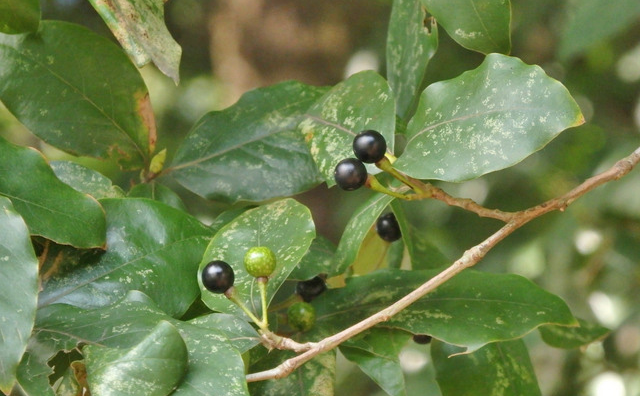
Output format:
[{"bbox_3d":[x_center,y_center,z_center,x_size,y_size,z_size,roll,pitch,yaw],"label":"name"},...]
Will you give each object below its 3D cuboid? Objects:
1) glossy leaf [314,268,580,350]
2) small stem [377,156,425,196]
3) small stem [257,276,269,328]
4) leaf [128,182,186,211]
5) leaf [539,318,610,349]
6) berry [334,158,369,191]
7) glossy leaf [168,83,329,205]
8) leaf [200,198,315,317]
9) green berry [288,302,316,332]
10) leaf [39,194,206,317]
[{"bbox_3d":[0.043,0.039,1.425,0.090,0.012,0.034,1,49,1],"label":"glossy leaf"},{"bbox_3d":[0.027,-0.008,1.400,0.019,0.004,0.004,38,0,-9],"label":"small stem"},{"bbox_3d":[-0.019,0.035,1.400,0.003,0.017,0.003,-5,9,0],"label":"small stem"},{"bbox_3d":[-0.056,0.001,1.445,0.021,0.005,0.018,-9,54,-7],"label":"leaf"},{"bbox_3d":[0.088,0.047,1.455,0.029,0.005,0.016,1,41,-8],"label":"leaf"},{"bbox_3d":[0.011,-0.008,1.400,0.011,0.011,0.011,0,10,0],"label":"berry"},{"bbox_3d":[-0.023,-0.019,1.435,0.064,0.041,0.011,-18,-30,-7],"label":"glossy leaf"},{"bbox_3d":[-0.021,0.021,1.420,0.037,0.045,0.009,11,-24,5],"label":"leaf"},{"bbox_3d":[-0.006,0.041,1.425,0.010,0.010,0.010,0,10,0],"label":"green berry"},{"bbox_3d":[-0.068,0.021,1.420,0.068,0.042,0.014,-20,-30,-5],"label":"leaf"}]

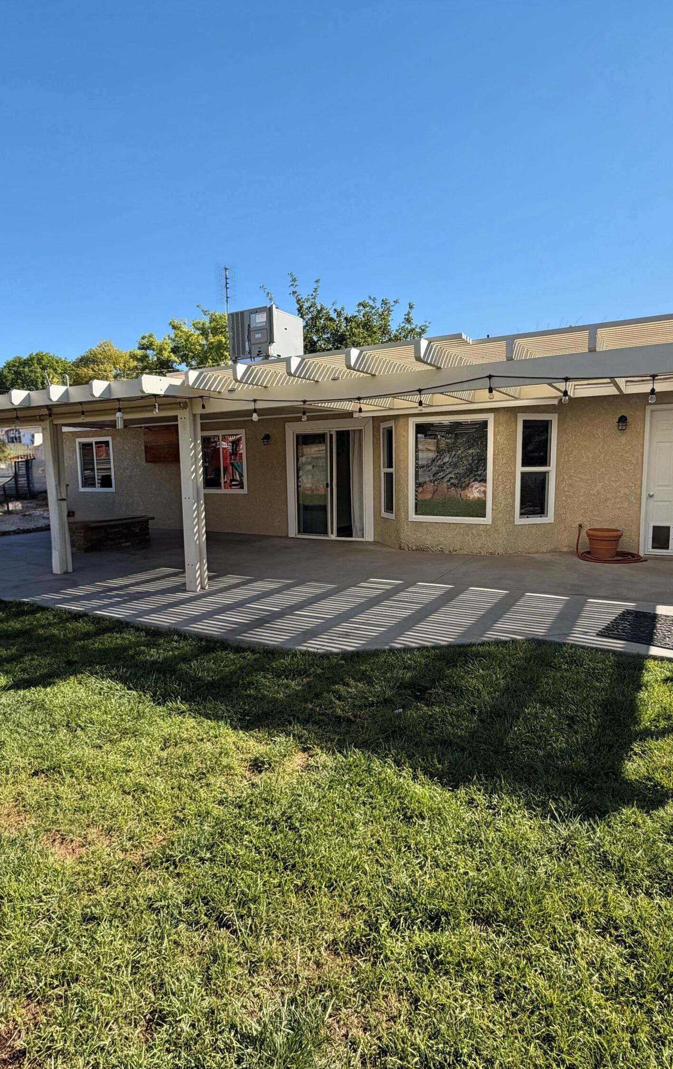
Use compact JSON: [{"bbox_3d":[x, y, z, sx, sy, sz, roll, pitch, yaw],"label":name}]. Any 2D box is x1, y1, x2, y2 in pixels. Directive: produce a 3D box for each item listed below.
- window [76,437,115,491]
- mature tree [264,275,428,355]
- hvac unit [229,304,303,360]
[{"bbox_3d":[-5.798,-1.666,13.912,1.288,1.286,0.100,3,8,29],"label":"window"},{"bbox_3d":[0.433,-6.049,23.839,7.000,9.191,6.500,-1,7,1],"label":"mature tree"},{"bbox_3d":[-1.798,-5.080,14.942,1.333,1.136,1.309,3,8,29],"label":"hvac unit"}]

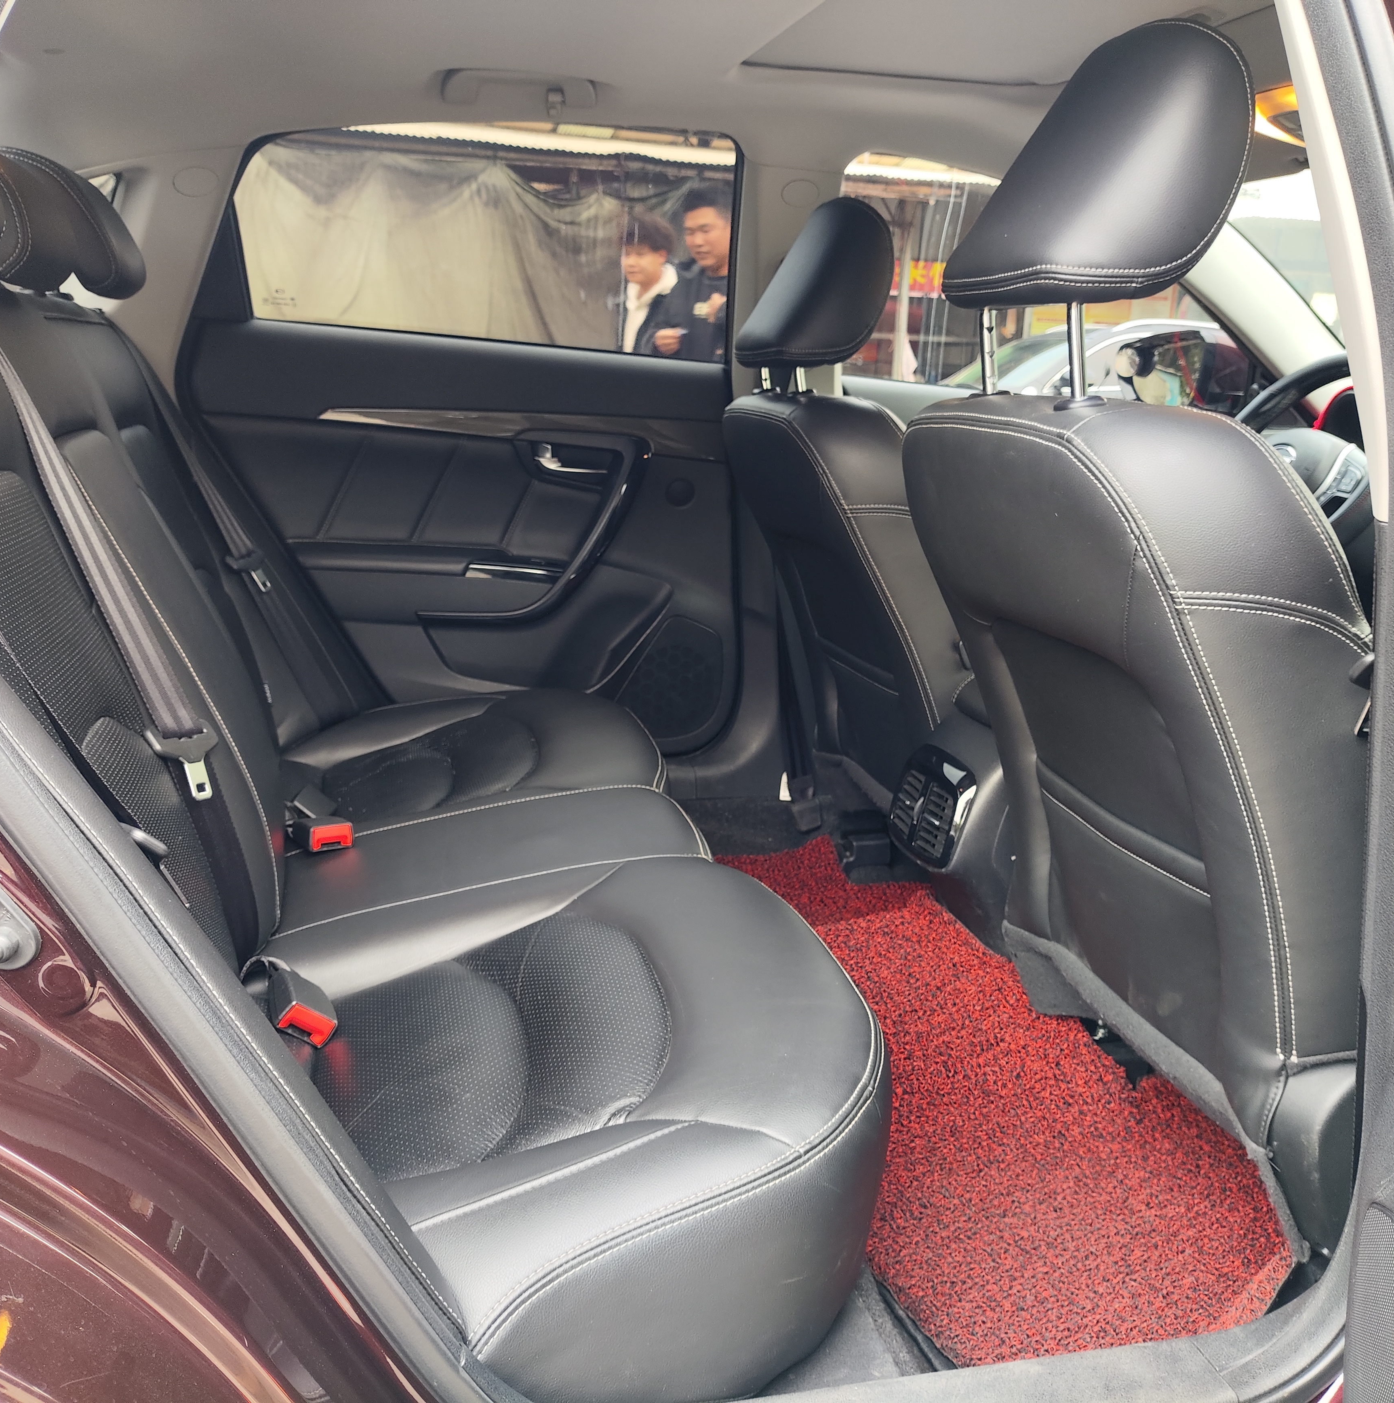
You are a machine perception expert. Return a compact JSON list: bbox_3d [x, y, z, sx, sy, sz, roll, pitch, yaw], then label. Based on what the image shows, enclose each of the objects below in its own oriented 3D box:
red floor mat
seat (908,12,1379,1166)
[{"bbox_3d":[0.251,0.343,1.659,0.485,0.110,1.240,-1,14,-14],"label":"red floor mat"},{"bbox_3d":[0.623,-0.087,1.256,0.795,1.035,0.530,-1,14,-14],"label":"seat"}]

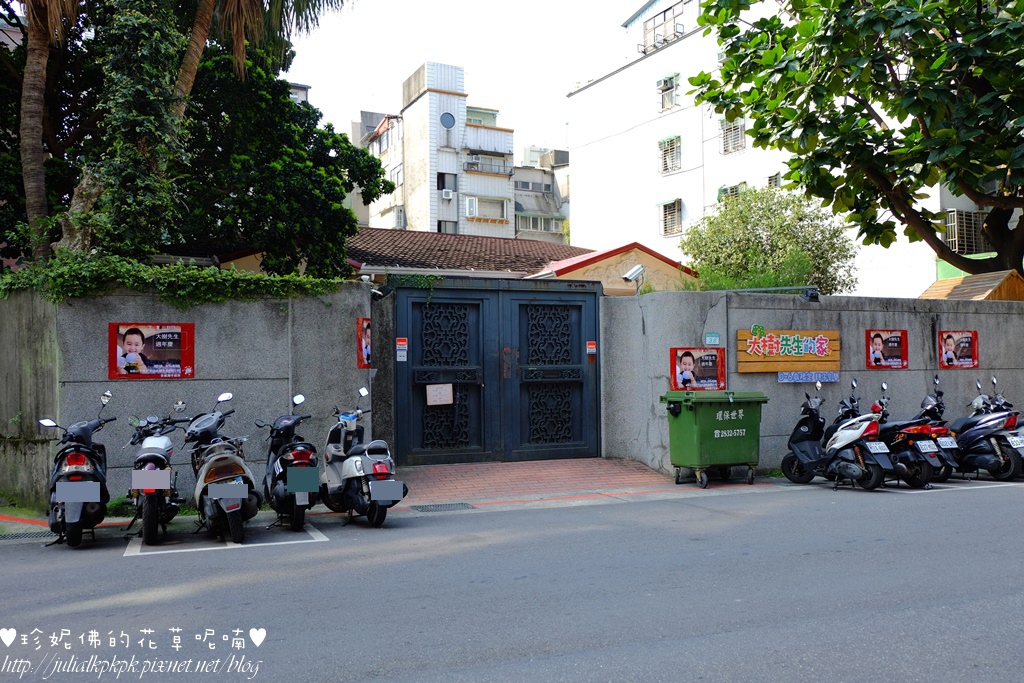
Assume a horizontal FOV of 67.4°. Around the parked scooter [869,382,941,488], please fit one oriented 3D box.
[{"bbox_3d":[4.793,1.199,10.023,0.700,1.230,1.800,0,-1,-17],"label":"parked scooter"}]

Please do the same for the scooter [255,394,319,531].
[{"bbox_3d":[-2.236,1.183,7.710,0.680,1.200,1.780,0,-1,-24],"label":"scooter"}]

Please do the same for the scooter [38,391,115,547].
[{"bbox_3d":[-3.974,1.158,7.163,0.740,1.240,1.820,0,-1,-21],"label":"scooter"}]

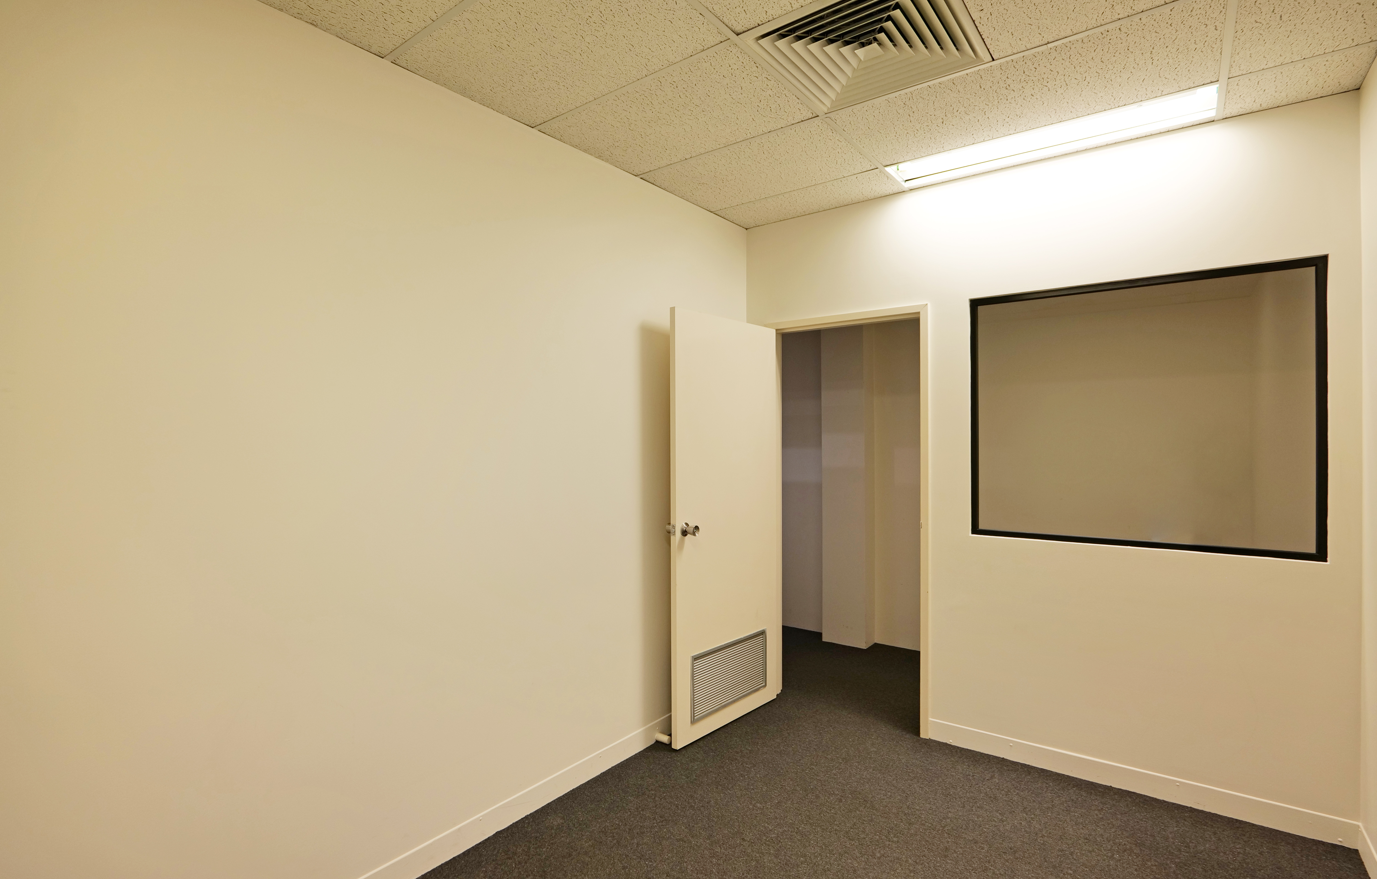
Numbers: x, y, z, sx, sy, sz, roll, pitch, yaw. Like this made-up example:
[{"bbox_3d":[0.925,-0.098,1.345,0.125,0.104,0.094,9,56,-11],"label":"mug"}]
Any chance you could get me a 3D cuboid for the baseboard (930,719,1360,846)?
[{"bbox_3d":[1.813,1.435,2.632,1.490,0.098,0.015,0,0,36],"label":"baseboard"}]

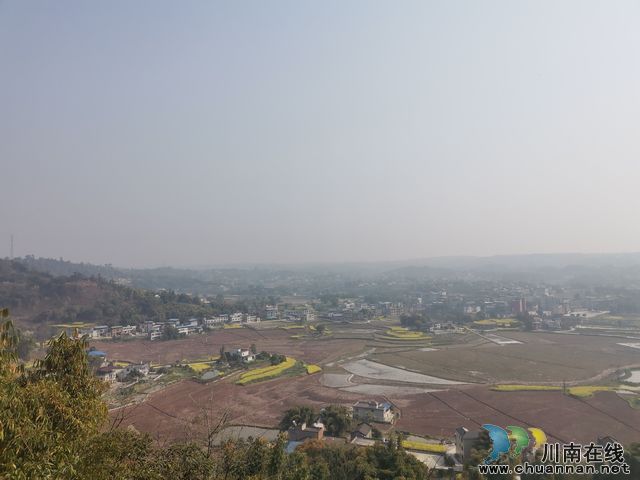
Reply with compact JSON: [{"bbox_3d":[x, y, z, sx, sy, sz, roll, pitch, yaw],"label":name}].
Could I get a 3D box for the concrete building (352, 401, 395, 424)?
[{"bbox_3d":[24.190,78.840,220.810,15.400,6.200,9.000,-1,-3,22],"label":"concrete building"}]

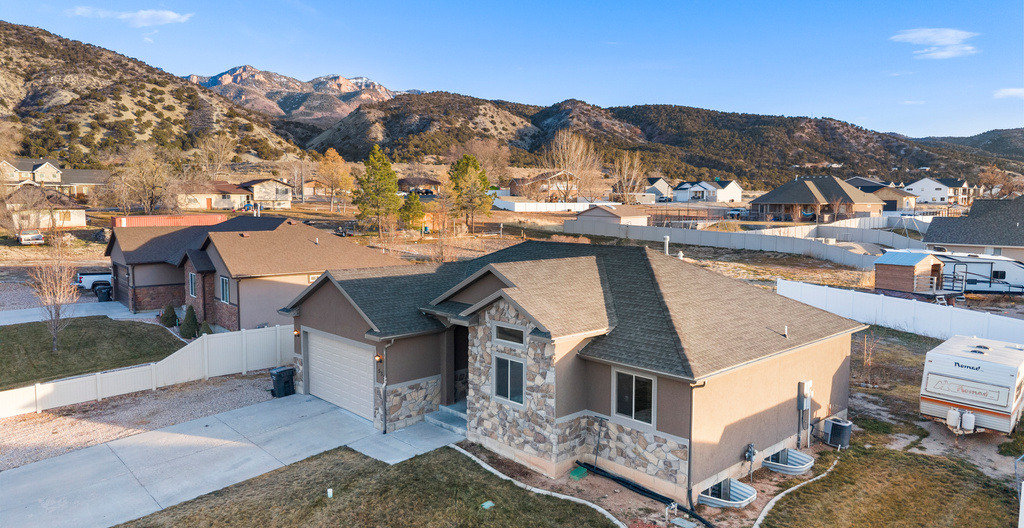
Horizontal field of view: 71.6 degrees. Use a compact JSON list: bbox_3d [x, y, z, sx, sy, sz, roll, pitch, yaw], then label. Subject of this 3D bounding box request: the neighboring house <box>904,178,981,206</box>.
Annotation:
[{"bbox_3d":[133.281,-22.454,220.385,24.000,7.700,14.000,-4,7,-37],"label":"neighboring house"}]

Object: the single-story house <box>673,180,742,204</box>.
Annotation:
[{"bbox_3d":[53.150,-19.597,191.684,12.400,5.915,13.000,-4,7,-43],"label":"single-story house"}]

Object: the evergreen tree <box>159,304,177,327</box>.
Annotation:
[{"bbox_3d":[-19.403,2.913,39.943,0.970,1.277,0.970,-2,6,-26],"label":"evergreen tree"}]

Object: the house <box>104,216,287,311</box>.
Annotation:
[{"bbox_3d":[-19.674,-0.343,48.633,12.500,5.700,11.700,-4,7,-38],"label":"house"}]

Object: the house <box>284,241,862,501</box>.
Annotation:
[{"bbox_3d":[1.667,2.281,25.586,13.600,5.900,16.200,-4,7,-43],"label":"house"}]

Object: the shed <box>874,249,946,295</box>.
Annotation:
[{"bbox_3d":[28.579,0.550,51.119,3.400,2.650,3.100,-3,6,-30],"label":"shed"}]

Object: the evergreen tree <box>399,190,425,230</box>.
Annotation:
[{"bbox_3d":[-13.425,-7.135,94.769,3.500,5.192,3.500,0,5,-8],"label":"evergreen tree"}]

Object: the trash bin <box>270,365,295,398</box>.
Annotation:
[{"bbox_3d":[-8.596,4.331,26.525,0.800,1.080,0.720,5,7,40],"label":"trash bin"}]

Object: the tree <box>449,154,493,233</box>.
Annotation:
[{"bbox_3d":[-5.250,-9.323,94.502,5.900,10.400,5.900,0,5,0],"label":"tree"}]

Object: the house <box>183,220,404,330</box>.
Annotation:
[{"bbox_3d":[-13.100,0.155,43.920,11.500,5.700,8.300,-4,7,-38],"label":"house"}]

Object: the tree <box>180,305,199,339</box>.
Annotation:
[{"bbox_3d":[-16.541,2.901,36.384,0.970,1.630,0.970,-5,8,-43],"label":"tree"}]

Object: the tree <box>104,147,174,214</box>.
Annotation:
[{"bbox_3d":[-62.594,-14.308,121.450,11.000,11.490,12.000,-5,8,-43],"label":"tree"}]

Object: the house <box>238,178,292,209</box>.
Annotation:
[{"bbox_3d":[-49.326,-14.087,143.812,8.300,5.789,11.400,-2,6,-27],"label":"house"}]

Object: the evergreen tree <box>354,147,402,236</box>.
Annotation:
[{"bbox_3d":[-16.260,-8.989,87.457,6.100,11.340,6.100,0,5,0],"label":"evergreen tree"}]

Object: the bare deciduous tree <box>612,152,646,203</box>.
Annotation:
[{"bbox_3d":[28.024,-20.918,171.386,8.000,12.820,8.000,0,5,0],"label":"bare deciduous tree"}]

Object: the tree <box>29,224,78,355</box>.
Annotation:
[{"bbox_3d":[-21.665,1.156,33.428,2.100,6.114,2.100,-3,6,-33],"label":"tree"}]

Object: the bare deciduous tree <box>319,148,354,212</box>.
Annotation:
[{"bbox_3d":[-33.071,-15.675,133.468,6.800,11.958,6.800,-1,5,-14],"label":"bare deciduous tree"}]

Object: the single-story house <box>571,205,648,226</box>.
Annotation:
[{"bbox_3d":[15.026,-6.598,105.121,6.200,3.900,8.600,-4,7,-39],"label":"single-story house"}]

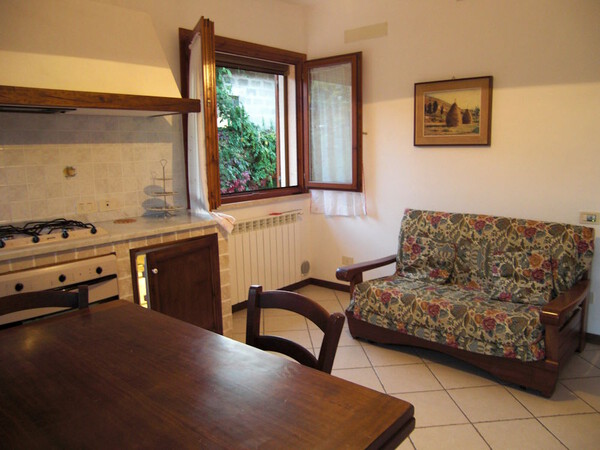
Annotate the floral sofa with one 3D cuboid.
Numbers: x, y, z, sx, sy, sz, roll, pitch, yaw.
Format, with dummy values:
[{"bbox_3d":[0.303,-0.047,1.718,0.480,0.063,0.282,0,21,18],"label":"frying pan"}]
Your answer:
[{"bbox_3d":[1.103,0.410,3.323,1.424,0.829,0.931,8,13,40],"label":"floral sofa"}]

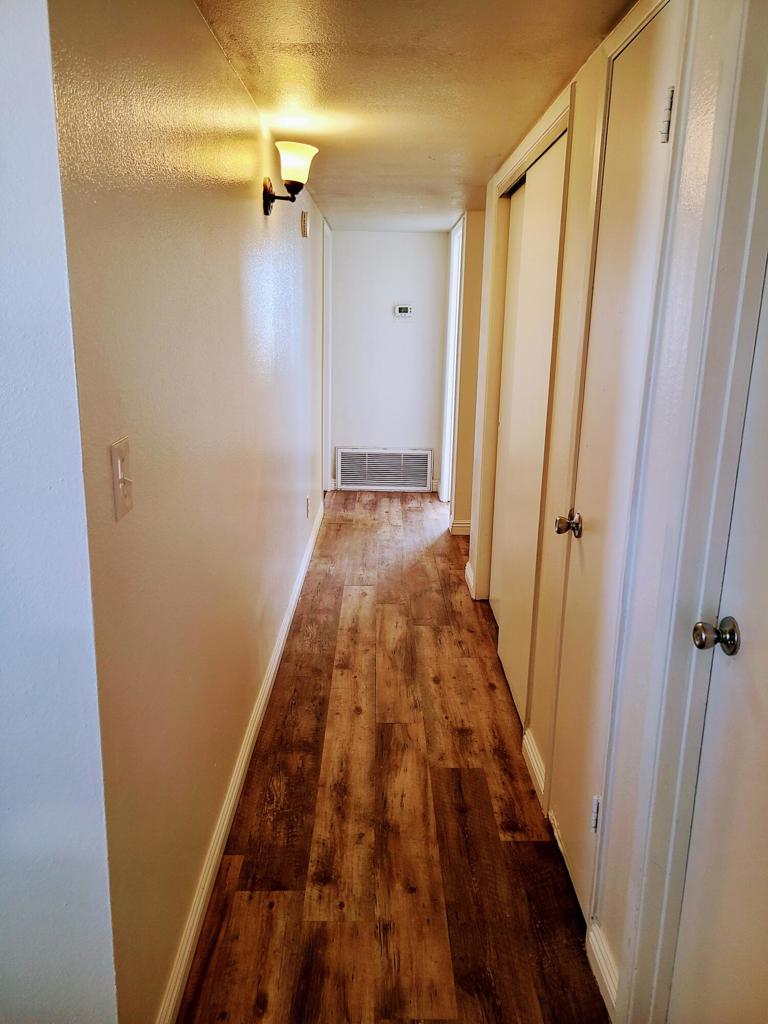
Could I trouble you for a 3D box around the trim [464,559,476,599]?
[{"bbox_3d":[0.472,0.371,4.239,0.016,0.096,0.370,1,14,-1],"label":"trim"}]

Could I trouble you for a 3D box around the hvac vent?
[{"bbox_3d":[0.007,-0.351,6.549,0.815,0.362,0.022,1,14,-1],"label":"hvac vent"}]

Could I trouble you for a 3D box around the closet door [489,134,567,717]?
[{"bbox_3d":[0.553,-0.342,3.166,0.085,1.980,1.360,1,14,-1],"label":"closet door"}]

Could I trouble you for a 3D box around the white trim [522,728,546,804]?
[{"bbox_3d":[0.485,0.809,2.478,0.016,0.096,0.310,1,14,-1],"label":"white trim"}]

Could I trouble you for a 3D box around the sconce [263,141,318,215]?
[{"bbox_3d":[-0.310,-1.116,2.595,0.185,0.225,0.140,1,14,-1],"label":"sconce"}]

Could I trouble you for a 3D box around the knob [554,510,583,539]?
[{"bbox_3d":[0.478,0.036,2.002,0.070,0.068,0.067,1,14,-1],"label":"knob"}]

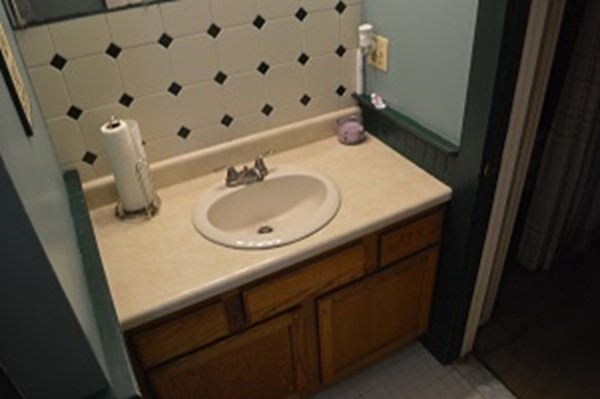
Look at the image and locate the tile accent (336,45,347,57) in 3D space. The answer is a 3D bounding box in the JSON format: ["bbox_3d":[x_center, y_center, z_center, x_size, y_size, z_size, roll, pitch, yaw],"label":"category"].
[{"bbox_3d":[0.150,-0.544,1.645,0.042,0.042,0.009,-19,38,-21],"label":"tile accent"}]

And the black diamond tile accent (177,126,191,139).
[{"bbox_3d":[-0.397,-0.230,1.540,0.038,0.038,0.008,-19,39,-21],"label":"black diamond tile accent"}]

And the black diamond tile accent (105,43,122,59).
[{"bbox_3d":[-0.542,-0.431,1.304,0.038,0.038,0.008,-19,39,-21],"label":"black diamond tile accent"}]

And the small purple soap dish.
[{"bbox_3d":[0.199,-0.273,1.760,0.108,0.085,0.105,-9,35,-8],"label":"small purple soap dish"}]

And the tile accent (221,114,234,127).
[{"bbox_3d":[-0.258,-0.280,1.595,0.038,0.038,0.008,-19,39,-21],"label":"tile accent"}]

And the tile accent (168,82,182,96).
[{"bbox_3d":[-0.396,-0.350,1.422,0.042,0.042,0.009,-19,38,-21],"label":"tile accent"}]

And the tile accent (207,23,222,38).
[{"bbox_3d":[-0.270,-0.530,1.411,0.038,0.038,0.008,-19,39,-21],"label":"tile accent"}]

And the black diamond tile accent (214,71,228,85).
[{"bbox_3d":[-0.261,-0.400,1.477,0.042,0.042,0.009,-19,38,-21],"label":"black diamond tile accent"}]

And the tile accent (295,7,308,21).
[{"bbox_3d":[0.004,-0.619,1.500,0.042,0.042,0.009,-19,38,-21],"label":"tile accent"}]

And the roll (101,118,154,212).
[{"bbox_3d":[-0.539,-0.111,1.410,0.112,0.280,0.112,-19,39,-21],"label":"roll"}]

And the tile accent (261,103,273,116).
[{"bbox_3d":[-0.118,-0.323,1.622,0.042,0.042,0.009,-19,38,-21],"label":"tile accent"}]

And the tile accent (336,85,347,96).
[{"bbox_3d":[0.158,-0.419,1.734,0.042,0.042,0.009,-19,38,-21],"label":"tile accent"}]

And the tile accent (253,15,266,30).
[{"bbox_3d":[-0.132,-0.579,1.466,0.038,0.038,0.008,-19,39,-21],"label":"tile accent"}]

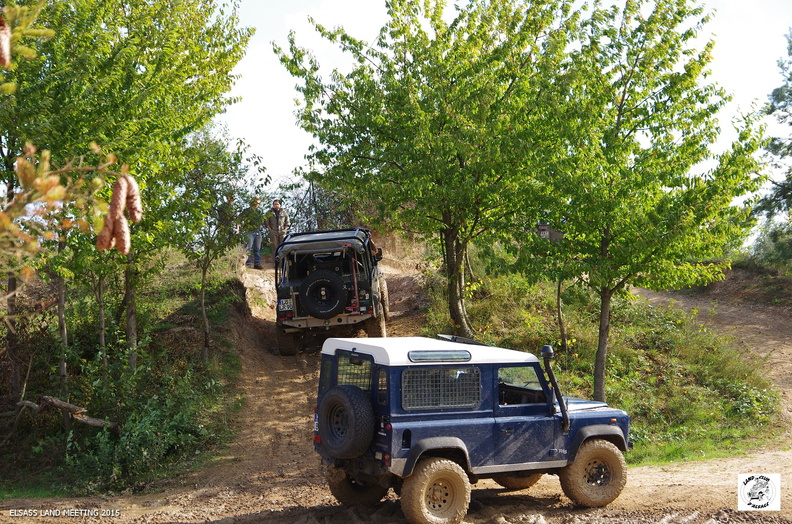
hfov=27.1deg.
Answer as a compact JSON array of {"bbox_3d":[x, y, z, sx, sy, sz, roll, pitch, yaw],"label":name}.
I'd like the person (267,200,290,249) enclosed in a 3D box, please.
[{"bbox_3d":[-2.998,-0.689,42.000,0.600,1.780,0.360,0,2,-3],"label":"person"}]

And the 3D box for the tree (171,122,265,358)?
[{"bbox_3d":[-2.874,-0.285,26.800,1.600,3.850,1.600,0,2,0],"label":"tree"}]

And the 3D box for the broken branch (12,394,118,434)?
[{"bbox_3d":[-4.590,2.131,23.000,1.500,0.550,0.500,0,2,0],"label":"broken branch"}]

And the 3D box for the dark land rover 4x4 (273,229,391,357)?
[{"bbox_3d":[-1.150,0.390,29.700,1.820,2.050,3.900,-5,9,1],"label":"dark land rover 4x4"}]

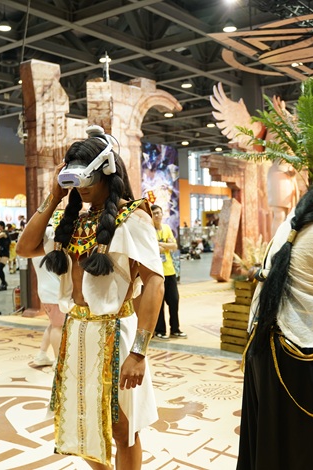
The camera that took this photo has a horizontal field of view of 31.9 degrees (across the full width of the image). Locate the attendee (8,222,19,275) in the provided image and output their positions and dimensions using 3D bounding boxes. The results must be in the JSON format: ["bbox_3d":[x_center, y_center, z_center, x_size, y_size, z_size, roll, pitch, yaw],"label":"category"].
[{"bbox_3d":[-4.536,0.426,17.305,0.460,1.600,0.350,0,1,18],"label":"attendee"}]

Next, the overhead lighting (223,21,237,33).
[{"bbox_3d":[2.672,-7.563,19.936,0.500,0.380,0.500,-1,1,0],"label":"overhead lighting"}]

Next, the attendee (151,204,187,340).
[{"bbox_3d":[0.110,0.479,7.346,0.530,1.750,0.380,-1,1,-13],"label":"attendee"}]

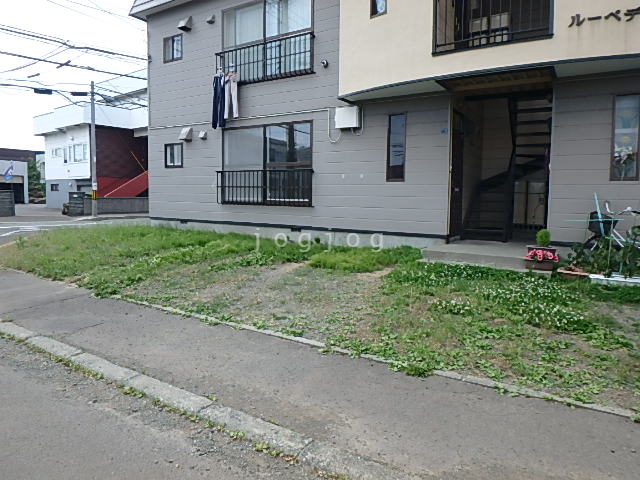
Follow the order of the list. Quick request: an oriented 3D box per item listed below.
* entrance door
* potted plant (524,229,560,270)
[{"bbox_3d":[2.585,-1.206,8.380,0.080,2.310,0.790,4,7,32],"label":"entrance door"},{"bbox_3d":[3.049,0.135,6.081,0.410,0.570,0.360,4,7,32],"label":"potted plant"}]

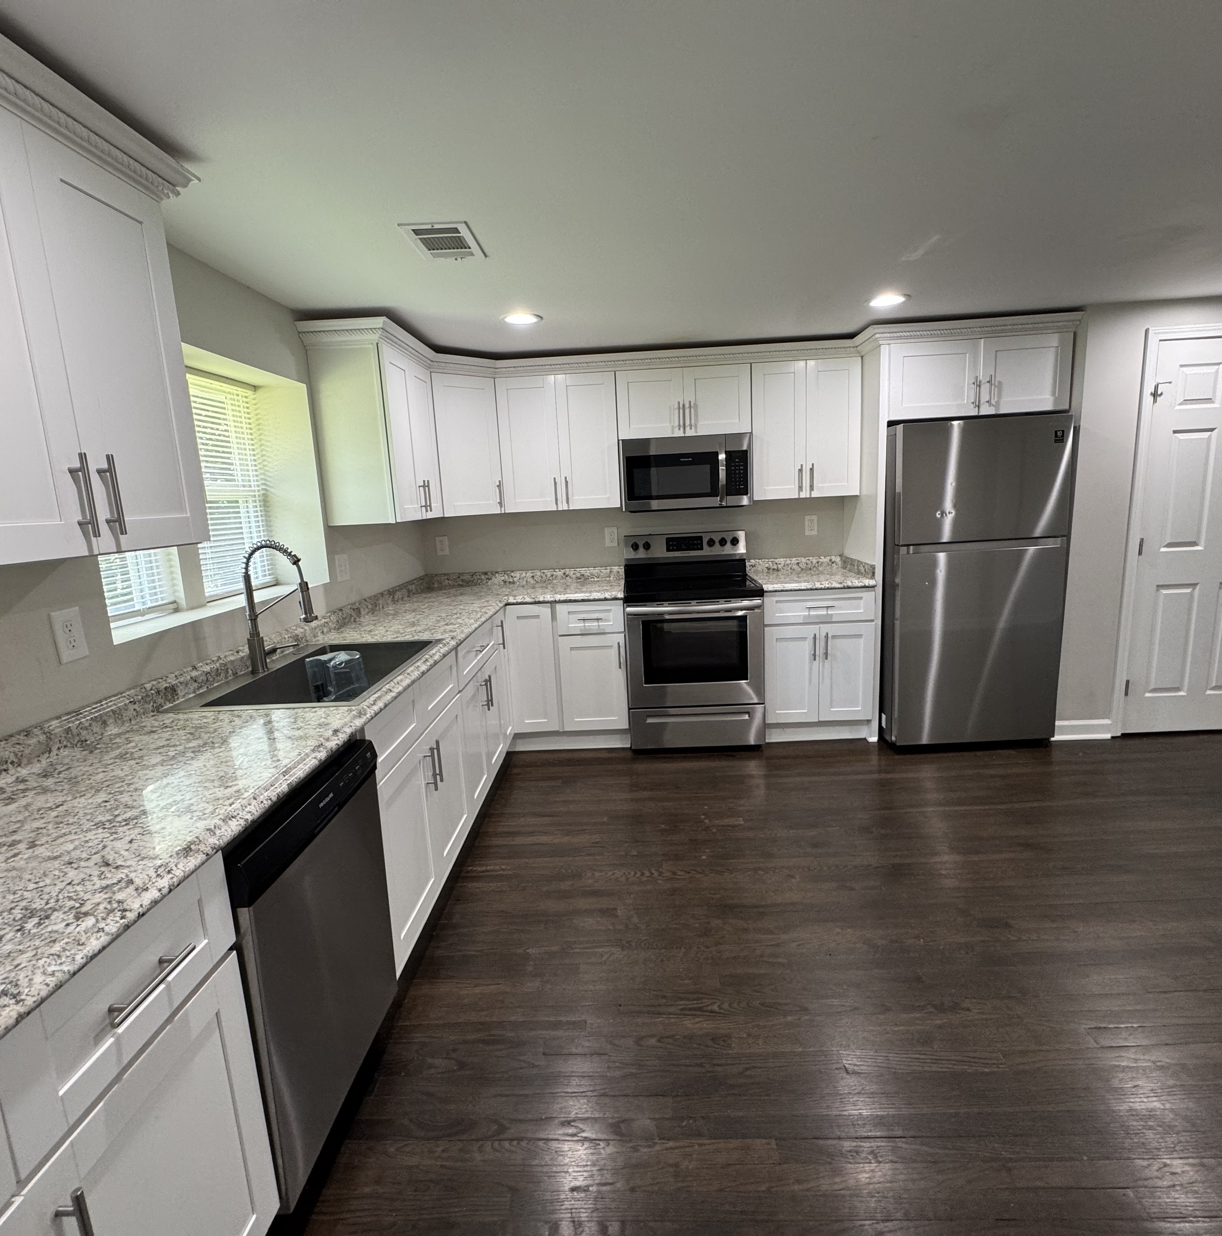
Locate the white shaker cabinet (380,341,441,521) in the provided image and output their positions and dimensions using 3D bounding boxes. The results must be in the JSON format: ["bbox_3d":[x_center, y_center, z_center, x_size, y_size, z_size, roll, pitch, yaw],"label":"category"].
[{"bbox_3d":[-1.110,-0.856,3.260,0.320,0.760,0.715,-2,10,3],"label":"white shaker cabinet"}]

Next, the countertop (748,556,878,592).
[{"bbox_3d":[1.148,-0.274,3.917,0.623,0.127,0.653,-3,11,2],"label":"countertop"}]

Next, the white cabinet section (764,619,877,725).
[{"bbox_3d":[1.175,0.257,4.026,0.604,0.578,0.600,-2,10,2],"label":"white cabinet section"}]

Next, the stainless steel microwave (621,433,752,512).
[{"bbox_3d":[0.441,-0.862,3.975,0.749,0.405,0.363,-3,11,2],"label":"stainless steel microwave"}]

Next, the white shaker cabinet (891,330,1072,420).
[{"bbox_3d":[1.893,-1.285,3.707,0.920,0.372,0.610,-3,11,2],"label":"white shaker cabinet"}]

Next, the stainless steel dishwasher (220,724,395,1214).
[{"bbox_3d":[-0.919,0.768,1.541,0.620,0.825,0.598,-2,10,3],"label":"stainless steel dishwasher"}]

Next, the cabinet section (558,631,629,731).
[{"bbox_3d":[-0.095,0.365,3.772,0.369,0.561,0.020,-3,11,2],"label":"cabinet section"}]

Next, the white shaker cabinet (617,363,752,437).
[{"bbox_3d":[0.422,-1.249,3.929,0.756,0.371,0.313,-3,11,2],"label":"white shaker cabinet"}]

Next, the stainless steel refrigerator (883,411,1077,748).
[{"bbox_3d":[1.932,-0.213,3.834,0.830,1.735,0.765,-3,11,2],"label":"stainless steel refrigerator"}]

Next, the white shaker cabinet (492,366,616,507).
[{"bbox_3d":[-0.290,-1.028,3.993,0.688,0.760,0.325,-2,10,3],"label":"white shaker cabinet"}]

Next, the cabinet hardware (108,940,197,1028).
[{"bbox_3d":[-0.661,0.519,0.954,0.036,0.013,0.158,-2,10,3],"label":"cabinet hardware"}]

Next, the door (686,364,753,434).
[{"bbox_3d":[0.606,-1.230,3.778,0.380,0.371,0.020,-3,11,2],"label":"door"}]

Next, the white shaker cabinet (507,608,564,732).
[{"bbox_3d":[-0.422,0.236,4.053,0.274,0.746,0.600,-3,11,2],"label":"white shaker cabinet"}]

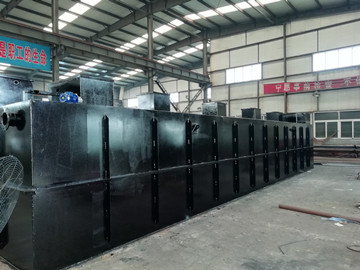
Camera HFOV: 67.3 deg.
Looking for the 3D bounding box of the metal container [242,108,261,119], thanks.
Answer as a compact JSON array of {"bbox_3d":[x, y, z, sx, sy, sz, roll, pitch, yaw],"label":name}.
[{"bbox_3d":[3.010,-0.800,11.380,0.570,0.540,0.570,0,1,40],"label":"metal container"}]

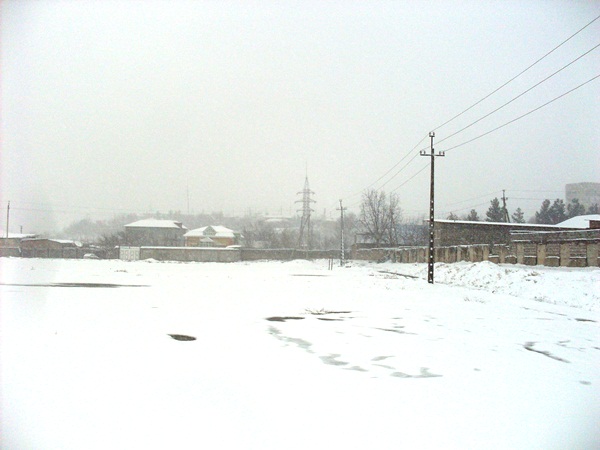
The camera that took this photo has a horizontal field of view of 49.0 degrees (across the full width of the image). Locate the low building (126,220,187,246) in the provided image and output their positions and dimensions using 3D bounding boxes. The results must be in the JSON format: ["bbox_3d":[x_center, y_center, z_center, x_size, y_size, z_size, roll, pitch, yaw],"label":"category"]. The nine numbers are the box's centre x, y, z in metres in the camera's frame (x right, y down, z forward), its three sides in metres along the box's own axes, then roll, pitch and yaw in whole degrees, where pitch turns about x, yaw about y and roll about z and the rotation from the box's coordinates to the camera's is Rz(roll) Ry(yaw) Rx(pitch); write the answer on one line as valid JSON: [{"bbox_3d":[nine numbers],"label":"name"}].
[{"bbox_3d":[-26.544,2.664,121.000,11.200,7.700,9.500,1,-2,-9],"label":"low building"}]

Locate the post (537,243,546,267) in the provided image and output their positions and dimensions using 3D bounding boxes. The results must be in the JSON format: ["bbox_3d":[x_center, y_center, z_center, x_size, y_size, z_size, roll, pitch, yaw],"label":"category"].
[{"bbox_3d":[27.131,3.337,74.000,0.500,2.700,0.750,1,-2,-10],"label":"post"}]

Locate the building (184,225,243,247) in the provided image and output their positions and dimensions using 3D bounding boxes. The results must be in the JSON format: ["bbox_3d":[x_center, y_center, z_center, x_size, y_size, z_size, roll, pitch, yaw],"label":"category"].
[{"bbox_3d":[-19.838,3.819,145.850,11.500,7.200,10.000,0,-2,-2],"label":"building"}]

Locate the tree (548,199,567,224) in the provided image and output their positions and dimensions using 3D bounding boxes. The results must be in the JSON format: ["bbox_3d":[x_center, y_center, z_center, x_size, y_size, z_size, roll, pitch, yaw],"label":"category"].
[{"bbox_3d":[44.174,1.287,113.000,4.200,11.200,4.200,1,-2,0],"label":"tree"}]

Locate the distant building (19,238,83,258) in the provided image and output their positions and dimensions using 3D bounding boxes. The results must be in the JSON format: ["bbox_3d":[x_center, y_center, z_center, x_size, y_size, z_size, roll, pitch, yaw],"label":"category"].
[{"bbox_3d":[-43.762,4.191,116.000,10.800,3.700,7.000,1,-2,-9],"label":"distant building"}]

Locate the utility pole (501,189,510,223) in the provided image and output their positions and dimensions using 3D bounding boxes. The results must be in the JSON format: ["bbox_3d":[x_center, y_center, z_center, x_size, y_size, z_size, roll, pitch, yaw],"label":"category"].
[{"bbox_3d":[28.632,-0.312,91.806,0.500,9.300,1.300,-1,-3,30],"label":"utility pole"}]

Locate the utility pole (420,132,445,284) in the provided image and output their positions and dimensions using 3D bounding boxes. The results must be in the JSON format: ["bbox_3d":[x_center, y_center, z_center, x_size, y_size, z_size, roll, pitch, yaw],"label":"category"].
[{"bbox_3d":[7.946,-1.019,39.500,1.450,9.050,0.350,1,-2,-3],"label":"utility pole"}]

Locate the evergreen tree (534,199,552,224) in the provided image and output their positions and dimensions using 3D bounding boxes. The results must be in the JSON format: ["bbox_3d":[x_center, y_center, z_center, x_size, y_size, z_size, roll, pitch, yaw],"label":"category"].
[{"bbox_3d":[41.687,1.287,113.000,4.200,11.200,4.200,1,-2,0],"label":"evergreen tree"}]

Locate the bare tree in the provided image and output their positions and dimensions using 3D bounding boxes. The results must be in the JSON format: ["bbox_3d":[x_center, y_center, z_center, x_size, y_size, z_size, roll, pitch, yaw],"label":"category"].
[{"bbox_3d":[14.483,-0.055,119.725,7.800,13.200,7.200,0,-2,0],"label":"bare tree"}]

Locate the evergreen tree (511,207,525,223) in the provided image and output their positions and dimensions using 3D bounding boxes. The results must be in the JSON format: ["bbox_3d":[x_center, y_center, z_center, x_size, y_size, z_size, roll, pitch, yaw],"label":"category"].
[{"bbox_3d":[38.963,1.521,117.802,4.000,9.500,4.000,0,-2,0],"label":"evergreen tree"}]

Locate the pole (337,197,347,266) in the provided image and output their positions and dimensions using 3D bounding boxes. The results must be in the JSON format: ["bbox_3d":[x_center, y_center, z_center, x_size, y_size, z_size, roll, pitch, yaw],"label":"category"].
[{"bbox_3d":[5.204,0.935,81.826,1.300,8.350,0.300,0,-2,-2],"label":"pole"}]

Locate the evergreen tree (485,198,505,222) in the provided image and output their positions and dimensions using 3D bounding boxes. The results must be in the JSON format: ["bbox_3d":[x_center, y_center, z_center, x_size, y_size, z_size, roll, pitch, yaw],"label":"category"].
[{"bbox_3d":[32.564,1.169,110.000,4.300,11.000,4.300,1,-2,0],"label":"evergreen tree"}]

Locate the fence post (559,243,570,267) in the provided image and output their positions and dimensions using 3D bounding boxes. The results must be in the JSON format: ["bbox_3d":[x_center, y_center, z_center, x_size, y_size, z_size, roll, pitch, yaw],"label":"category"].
[{"bbox_3d":[22.529,2.512,55.957,0.600,2.050,0.700,0,-2,-7],"label":"fence post"}]

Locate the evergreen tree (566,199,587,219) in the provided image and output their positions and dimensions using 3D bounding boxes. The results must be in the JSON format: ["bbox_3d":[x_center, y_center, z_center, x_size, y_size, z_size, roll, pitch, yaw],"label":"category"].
[{"bbox_3d":[51.211,0.929,121.760,4.800,11.500,4.800,0,-2,0],"label":"evergreen tree"}]

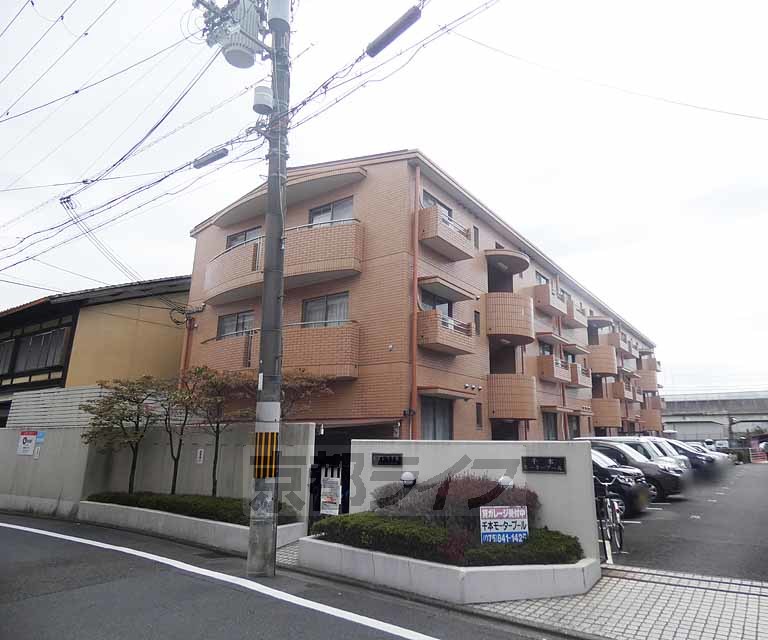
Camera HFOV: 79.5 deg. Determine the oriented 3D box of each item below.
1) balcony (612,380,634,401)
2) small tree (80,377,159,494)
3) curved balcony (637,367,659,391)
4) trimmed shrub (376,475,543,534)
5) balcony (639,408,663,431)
[{"bbox_3d":[13.383,4.038,25.844,0.600,0.950,1.900,-9,-17,38],"label":"balcony"},{"bbox_3d":[-5.148,2.347,9.251,1.600,2.500,1.550,-7,-16,30],"label":"small tree"},{"bbox_3d":[17.982,4.224,31.350,0.920,1.380,2.250,-9,-17,38],"label":"curved balcony"},{"bbox_3d":[0.991,2.616,6.573,2.300,0.750,1.000,-6,-16,25],"label":"trimmed shrub"},{"bbox_3d":[17.921,6.731,30.744,0.920,1.330,2.250,-9,-17,38],"label":"balcony"}]

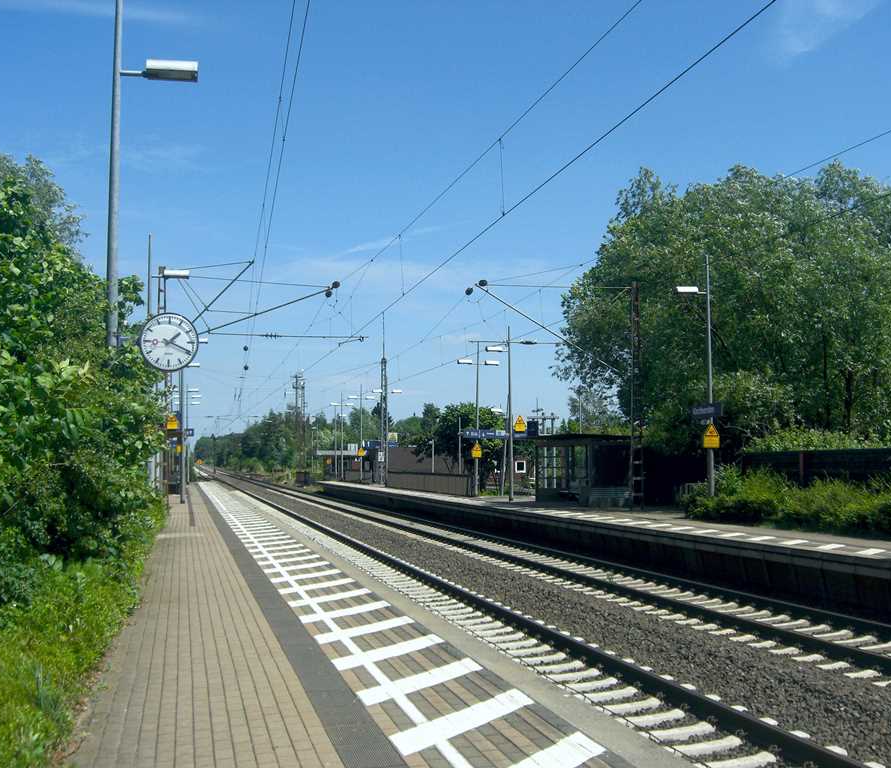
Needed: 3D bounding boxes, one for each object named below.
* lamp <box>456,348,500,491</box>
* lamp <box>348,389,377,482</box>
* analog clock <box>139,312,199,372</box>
[{"bbox_3d":[1.595,1.790,54.500,2.050,7.100,0.350,1,-4,-13],"label":"lamp"},{"bbox_3d":[-6.371,3.876,85.500,2.100,7.200,0.350,1,-4,-13],"label":"lamp"},{"bbox_3d":[-3.411,-0.511,13.800,0.735,0.735,0.180,1,-4,-13],"label":"analog clock"}]

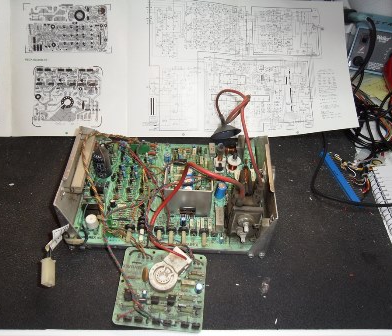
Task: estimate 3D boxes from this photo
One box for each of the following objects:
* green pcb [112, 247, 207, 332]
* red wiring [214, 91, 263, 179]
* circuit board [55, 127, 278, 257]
[{"bbox_3d":[-0.047,0.160,0.491,0.120,0.030,0.103,5,60,3],"label":"green pcb"},{"bbox_3d":[0.070,-0.047,0.609,0.075,0.065,0.175,2,55,1],"label":"red wiring"},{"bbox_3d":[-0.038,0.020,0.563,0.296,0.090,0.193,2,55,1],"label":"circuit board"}]

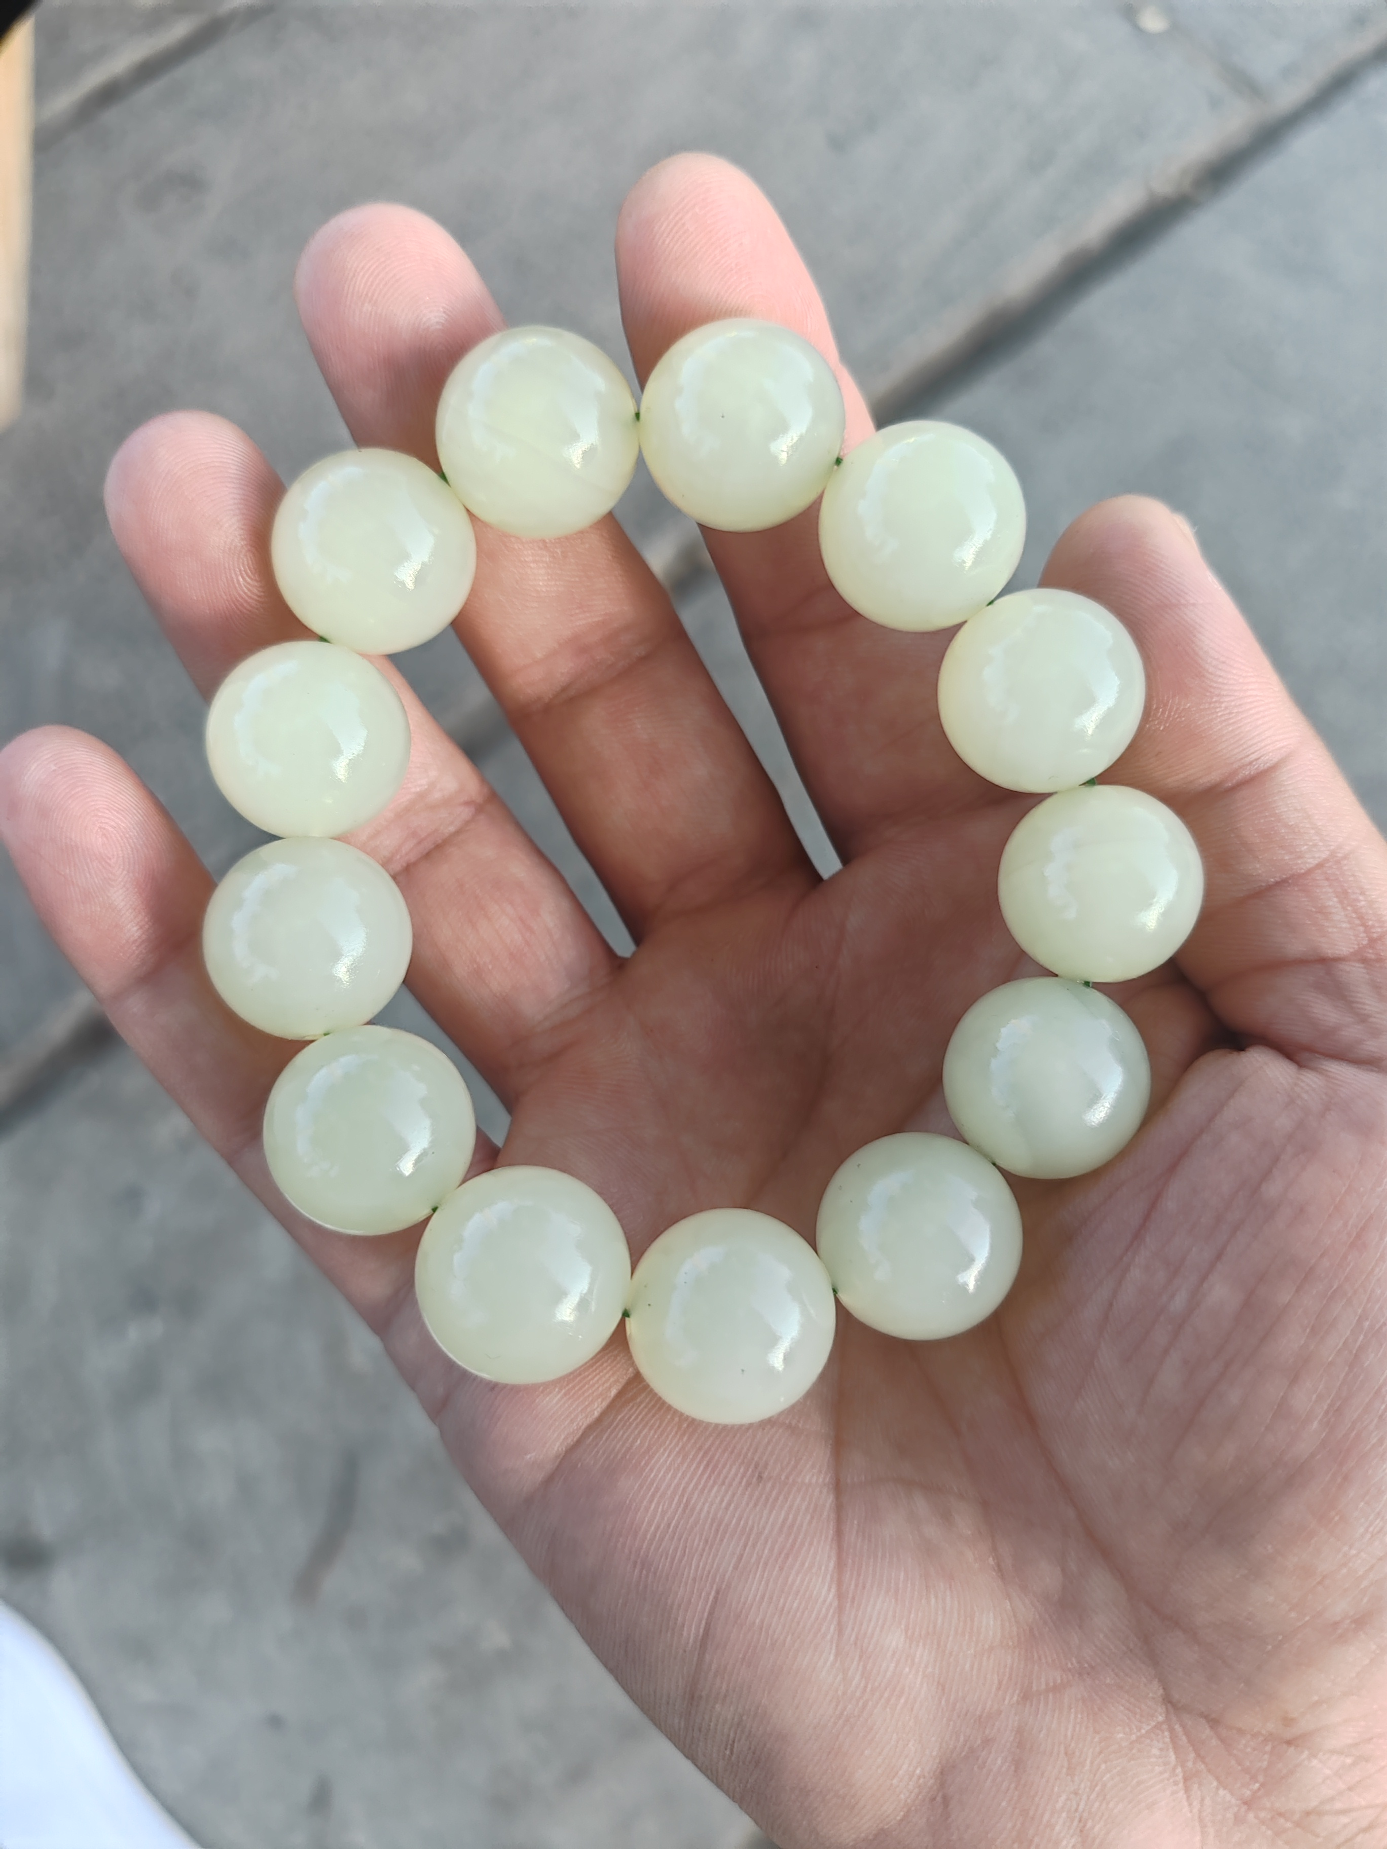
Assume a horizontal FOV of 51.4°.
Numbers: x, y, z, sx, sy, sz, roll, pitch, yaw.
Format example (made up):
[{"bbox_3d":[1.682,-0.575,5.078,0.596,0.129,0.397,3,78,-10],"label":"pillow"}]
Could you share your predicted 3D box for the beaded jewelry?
[{"bbox_3d":[0.000,-0.007,0.132,0.090,0.023,0.100,-20,87,-2],"label":"beaded jewelry"}]

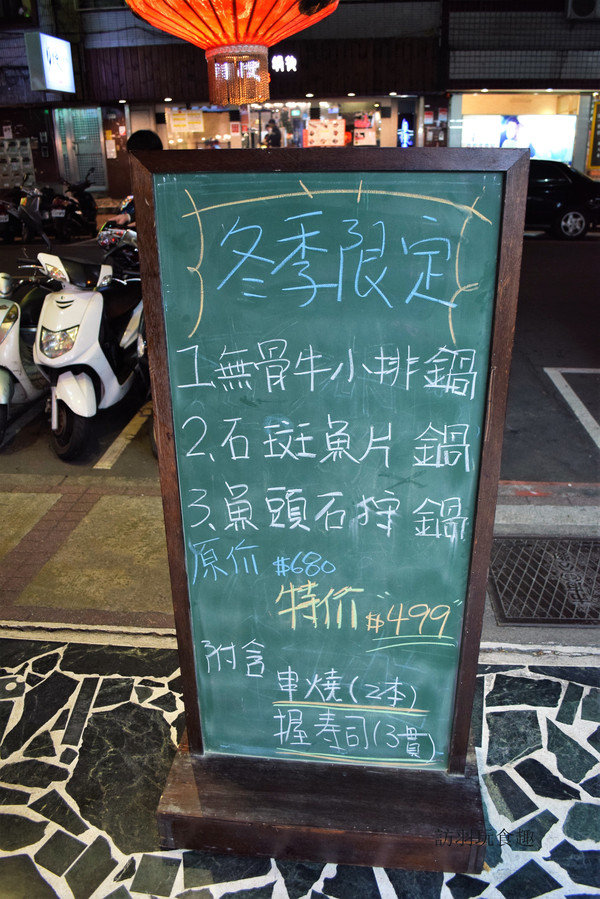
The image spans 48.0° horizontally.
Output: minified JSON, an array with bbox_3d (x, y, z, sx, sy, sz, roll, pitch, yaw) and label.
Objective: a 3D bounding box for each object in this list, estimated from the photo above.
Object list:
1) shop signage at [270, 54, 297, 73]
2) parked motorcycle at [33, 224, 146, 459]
[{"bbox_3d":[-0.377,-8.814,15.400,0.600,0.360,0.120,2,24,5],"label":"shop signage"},{"bbox_3d":[-1.109,-0.720,4.027,0.680,1.100,1.760,2,24,6],"label":"parked motorcycle"}]

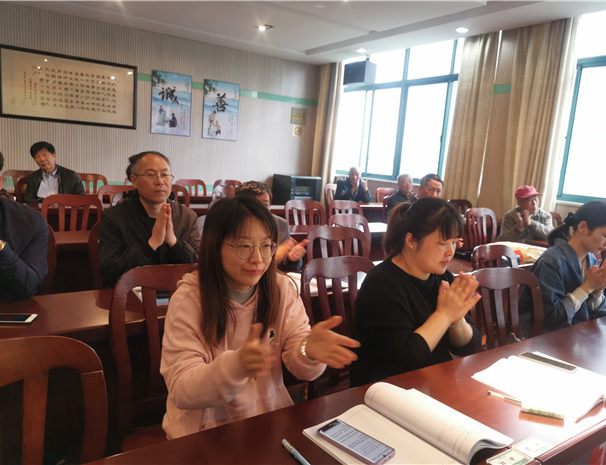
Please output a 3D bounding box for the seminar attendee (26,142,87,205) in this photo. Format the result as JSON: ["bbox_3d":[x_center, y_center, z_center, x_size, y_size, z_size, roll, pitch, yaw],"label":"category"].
[{"bbox_3d":[-2.360,-0.190,4.647,0.550,1.310,0.750,0,10,-27],"label":"seminar attendee"}]

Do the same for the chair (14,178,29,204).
[{"bbox_3d":[-2.563,-0.036,4.805,0.450,0.970,0.520,-2,11,-34],"label":"chair"}]

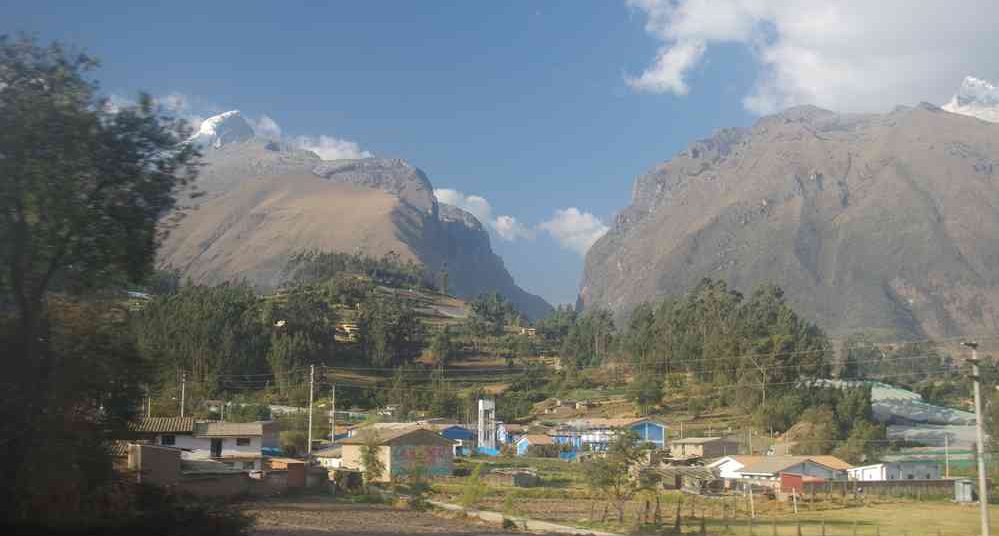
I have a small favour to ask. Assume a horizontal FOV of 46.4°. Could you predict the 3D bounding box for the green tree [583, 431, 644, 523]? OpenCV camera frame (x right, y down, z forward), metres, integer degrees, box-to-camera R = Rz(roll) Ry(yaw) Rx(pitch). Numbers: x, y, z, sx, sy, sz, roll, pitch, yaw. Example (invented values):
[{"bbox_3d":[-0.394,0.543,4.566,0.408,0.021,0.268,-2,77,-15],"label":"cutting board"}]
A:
[{"bbox_3d":[7.084,12.750,71.439,3.700,5.700,3.700,0,-9,0],"label":"green tree"}]

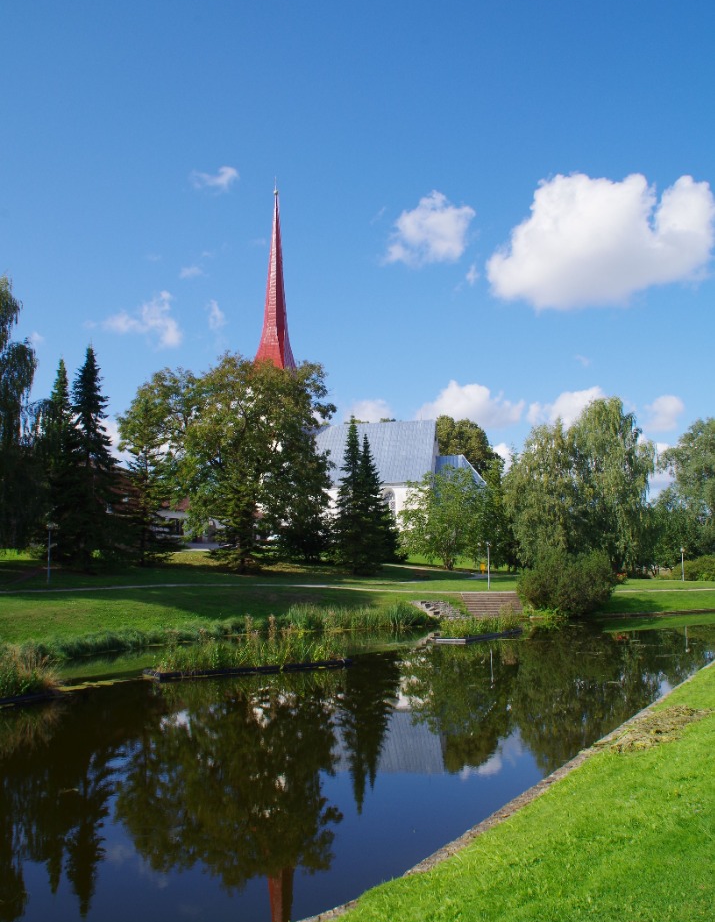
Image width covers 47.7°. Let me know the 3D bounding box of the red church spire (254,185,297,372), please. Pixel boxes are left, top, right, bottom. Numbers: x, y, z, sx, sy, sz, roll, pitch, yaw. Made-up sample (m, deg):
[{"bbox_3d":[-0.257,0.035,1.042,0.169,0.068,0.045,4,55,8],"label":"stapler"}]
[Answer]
[{"bbox_3d":[-12.425,-27.912,123.196,5.700,29.909,5.700,-3,-8,13],"label":"red church spire"}]

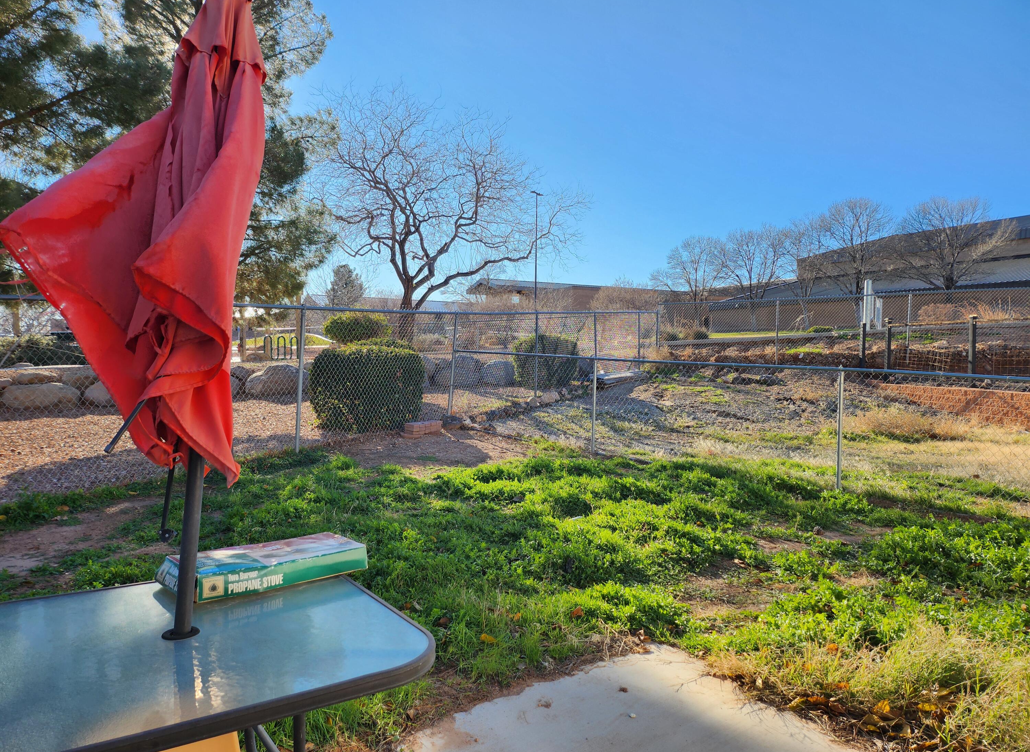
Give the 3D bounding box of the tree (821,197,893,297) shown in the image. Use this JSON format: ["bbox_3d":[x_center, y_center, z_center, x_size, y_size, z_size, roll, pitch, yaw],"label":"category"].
[{"bbox_3d":[22.534,-7.441,47.000,4.670,8.690,4.670,0,4,0],"label":"tree"}]

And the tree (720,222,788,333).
[{"bbox_3d":[18.835,-7.698,56.000,5.190,8.390,5.190,0,4,0],"label":"tree"}]

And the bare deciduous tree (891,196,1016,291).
[{"bbox_3d":[25.768,-6.767,42.000,7.230,7.620,6.870,0,4,0],"label":"bare deciduous tree"}]

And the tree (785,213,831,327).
[{"bbox_3d":[21.298,-7.617,52.000,3.790,8.500,3.980,0,4,0],"label":"tree"}]

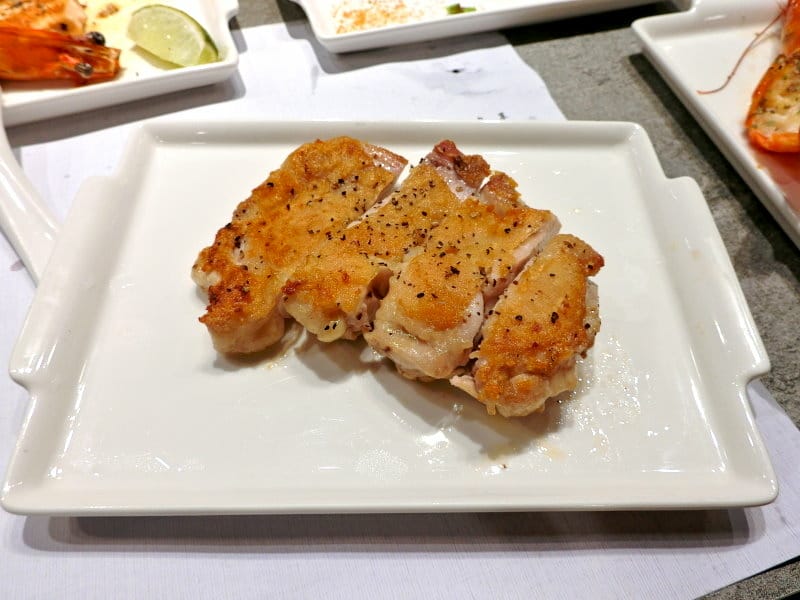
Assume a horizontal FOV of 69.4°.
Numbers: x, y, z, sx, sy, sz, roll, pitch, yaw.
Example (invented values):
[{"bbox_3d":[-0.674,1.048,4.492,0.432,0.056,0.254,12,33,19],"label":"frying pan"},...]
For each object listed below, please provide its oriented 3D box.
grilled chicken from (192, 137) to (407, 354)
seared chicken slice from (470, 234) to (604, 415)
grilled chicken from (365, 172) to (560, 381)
[{"bbox_3d":[-0.046,-0.033,0.253,0.054,0.024,0.119,25,60,15],"label":"grilled chicken"},{"bbox_3d":[0.058,0.008,0.227,0.041,0.024,0.081,28,61,17],"label":"seared chicken slice"},{"bbox_3d":[0.031,-0.015,0.241,0.046,0.025,0.102,31,61,18],"label":"grilled chicken"}]

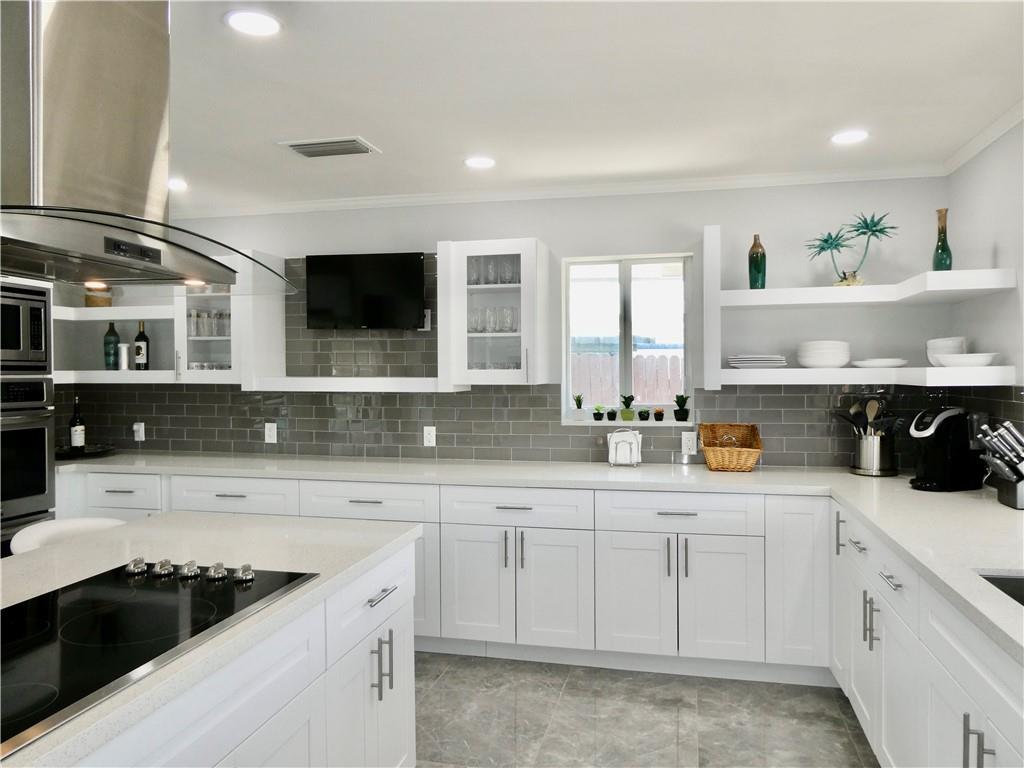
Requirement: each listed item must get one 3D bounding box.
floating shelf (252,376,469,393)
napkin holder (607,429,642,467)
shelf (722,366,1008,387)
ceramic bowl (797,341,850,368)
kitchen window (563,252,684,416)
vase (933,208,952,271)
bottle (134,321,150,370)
[{"bbox_3d":[-0.862,0.001,4.073,1.210,0.083,0.350,0,1,13],"label":"floating shelf"},{"bbox_3d":[0.604,0.341,3.794,0.183,0.201,0.080,0,2,13],"label":"napkin holder"},{"bbox_3d":[1.549,-0.035,3.321,1.118,0.077,0.733,0,1,13],"label":"shelf"},{"bbox_3d":[1.553,-0.146,3.538,0.240,0.138,0.240,0,2,13],"label":"ceramic bowl"},{"bbox_3d":[0.636,-0.258,3.954,0.710,0.890,0.100,0,1,13],"label":"kitchen window"},{"bbox_3d":[1.917,-0.626,3.160,0.078,0.300,0.078,0,1,13],"label":"vase"},{"bbox_3d":[-2.286,-0.239,4.392,0.080,0.306,0.080,0,1,-19],"label":"bottle"}]

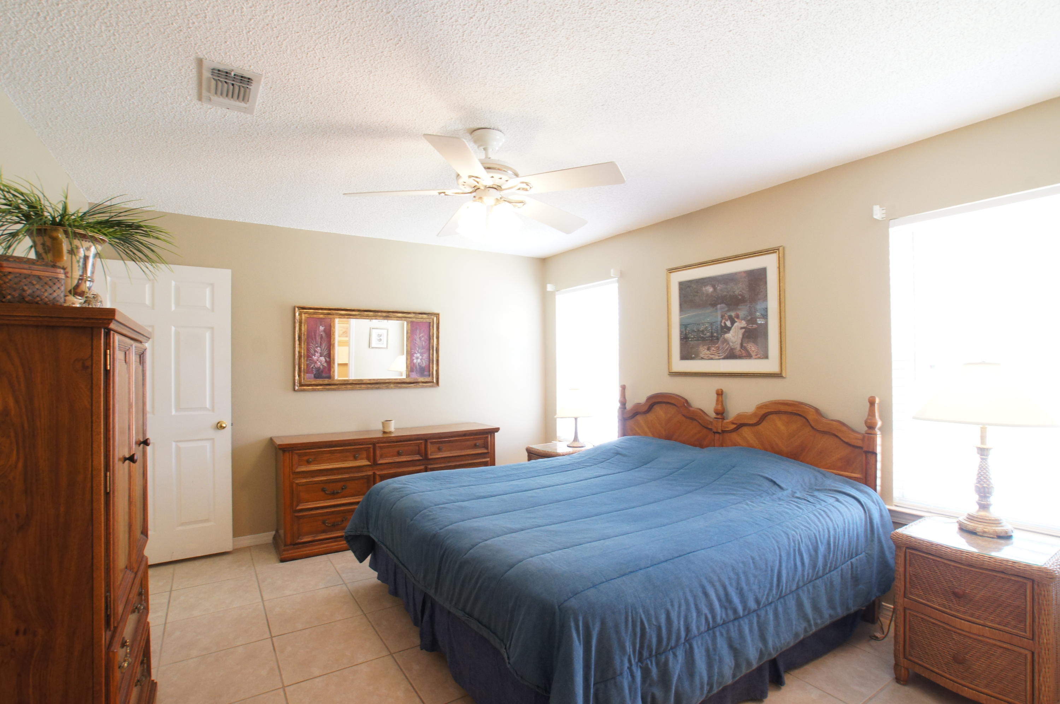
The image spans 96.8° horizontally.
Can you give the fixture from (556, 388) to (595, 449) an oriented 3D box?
[{"bbox_3d":[0.432,0.621,4.465,0.375,0.548,0.375,0,-1,0],"label":"fixture"}]

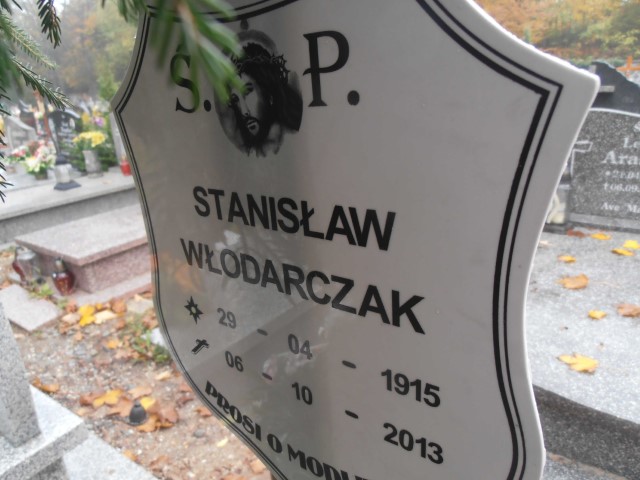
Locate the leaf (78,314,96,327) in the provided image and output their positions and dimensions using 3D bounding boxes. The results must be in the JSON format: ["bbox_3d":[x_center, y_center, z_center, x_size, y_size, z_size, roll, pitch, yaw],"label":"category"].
[{"bbox_3d":[-1.191,0.412,2.273,0.087,0.028,0.090,-13,20,-29],"label":"leaf"}]

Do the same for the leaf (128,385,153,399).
[{"bbox_3d":[-0.664,0.560,1.641,0.089,0.018,0.067,-2,19,0],"label":"leaf"}]

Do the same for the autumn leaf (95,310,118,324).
[{"bbox_3d":[-1.246,0.452,2.591,0.125,0.030,0.130,-10,23,-27],"label":"autumn leaf"}]

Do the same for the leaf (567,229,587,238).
[{"bbox_3d":[1.403,-0.036,2.429,0.092,0.035,0.110,13,23,29],"label":"leaf"}]

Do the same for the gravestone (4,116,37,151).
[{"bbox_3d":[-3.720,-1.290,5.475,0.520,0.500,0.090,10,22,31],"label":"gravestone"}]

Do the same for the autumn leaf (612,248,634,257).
[{"bbox_3d":[1.118,0.046,1.634,0.078,0.015,0.045,12,23,42],"label":"autumn leaf"}]

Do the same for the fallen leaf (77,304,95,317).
[{"bbox_3d":[-1.403,0.423,2.667,0.084,0.025,0.104,-11,23,-29],"label":"fallen leaf"}]

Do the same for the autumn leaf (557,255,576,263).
[{"bbox_3d":[1.168,0.087,2.104,0.082,0.020,0.066,13,23,29],"label":"autumn leaf"}]

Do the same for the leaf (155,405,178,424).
[{"bbox_3d":[-0.525,0.597,1.518,0.082,0.020,0.085,-2,19,0],"label":"leaf"}]

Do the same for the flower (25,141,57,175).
[{"bbox_3d":[-3.150,-0.901,5.000,0.320,0.360,0.290,-14,20,-30],"label":"flower"}]

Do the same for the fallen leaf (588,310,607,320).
[{"bbox_3d":[0.998,0.272,1.597,0.054,0.020,0.048,15,24,33],"label":"fallen leaf"}]

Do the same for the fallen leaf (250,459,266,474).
[{"bbox_3d":[-0.168,0.663,1.298,0.063,0.018,0.051,-2,19,0],"label":"fallen leaf"}]

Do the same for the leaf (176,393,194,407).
[{"bbox_3d":[-0.486,0.576,1.602,0.069,0.022,0.059,-10,18,-20],"label":"leaf"}]

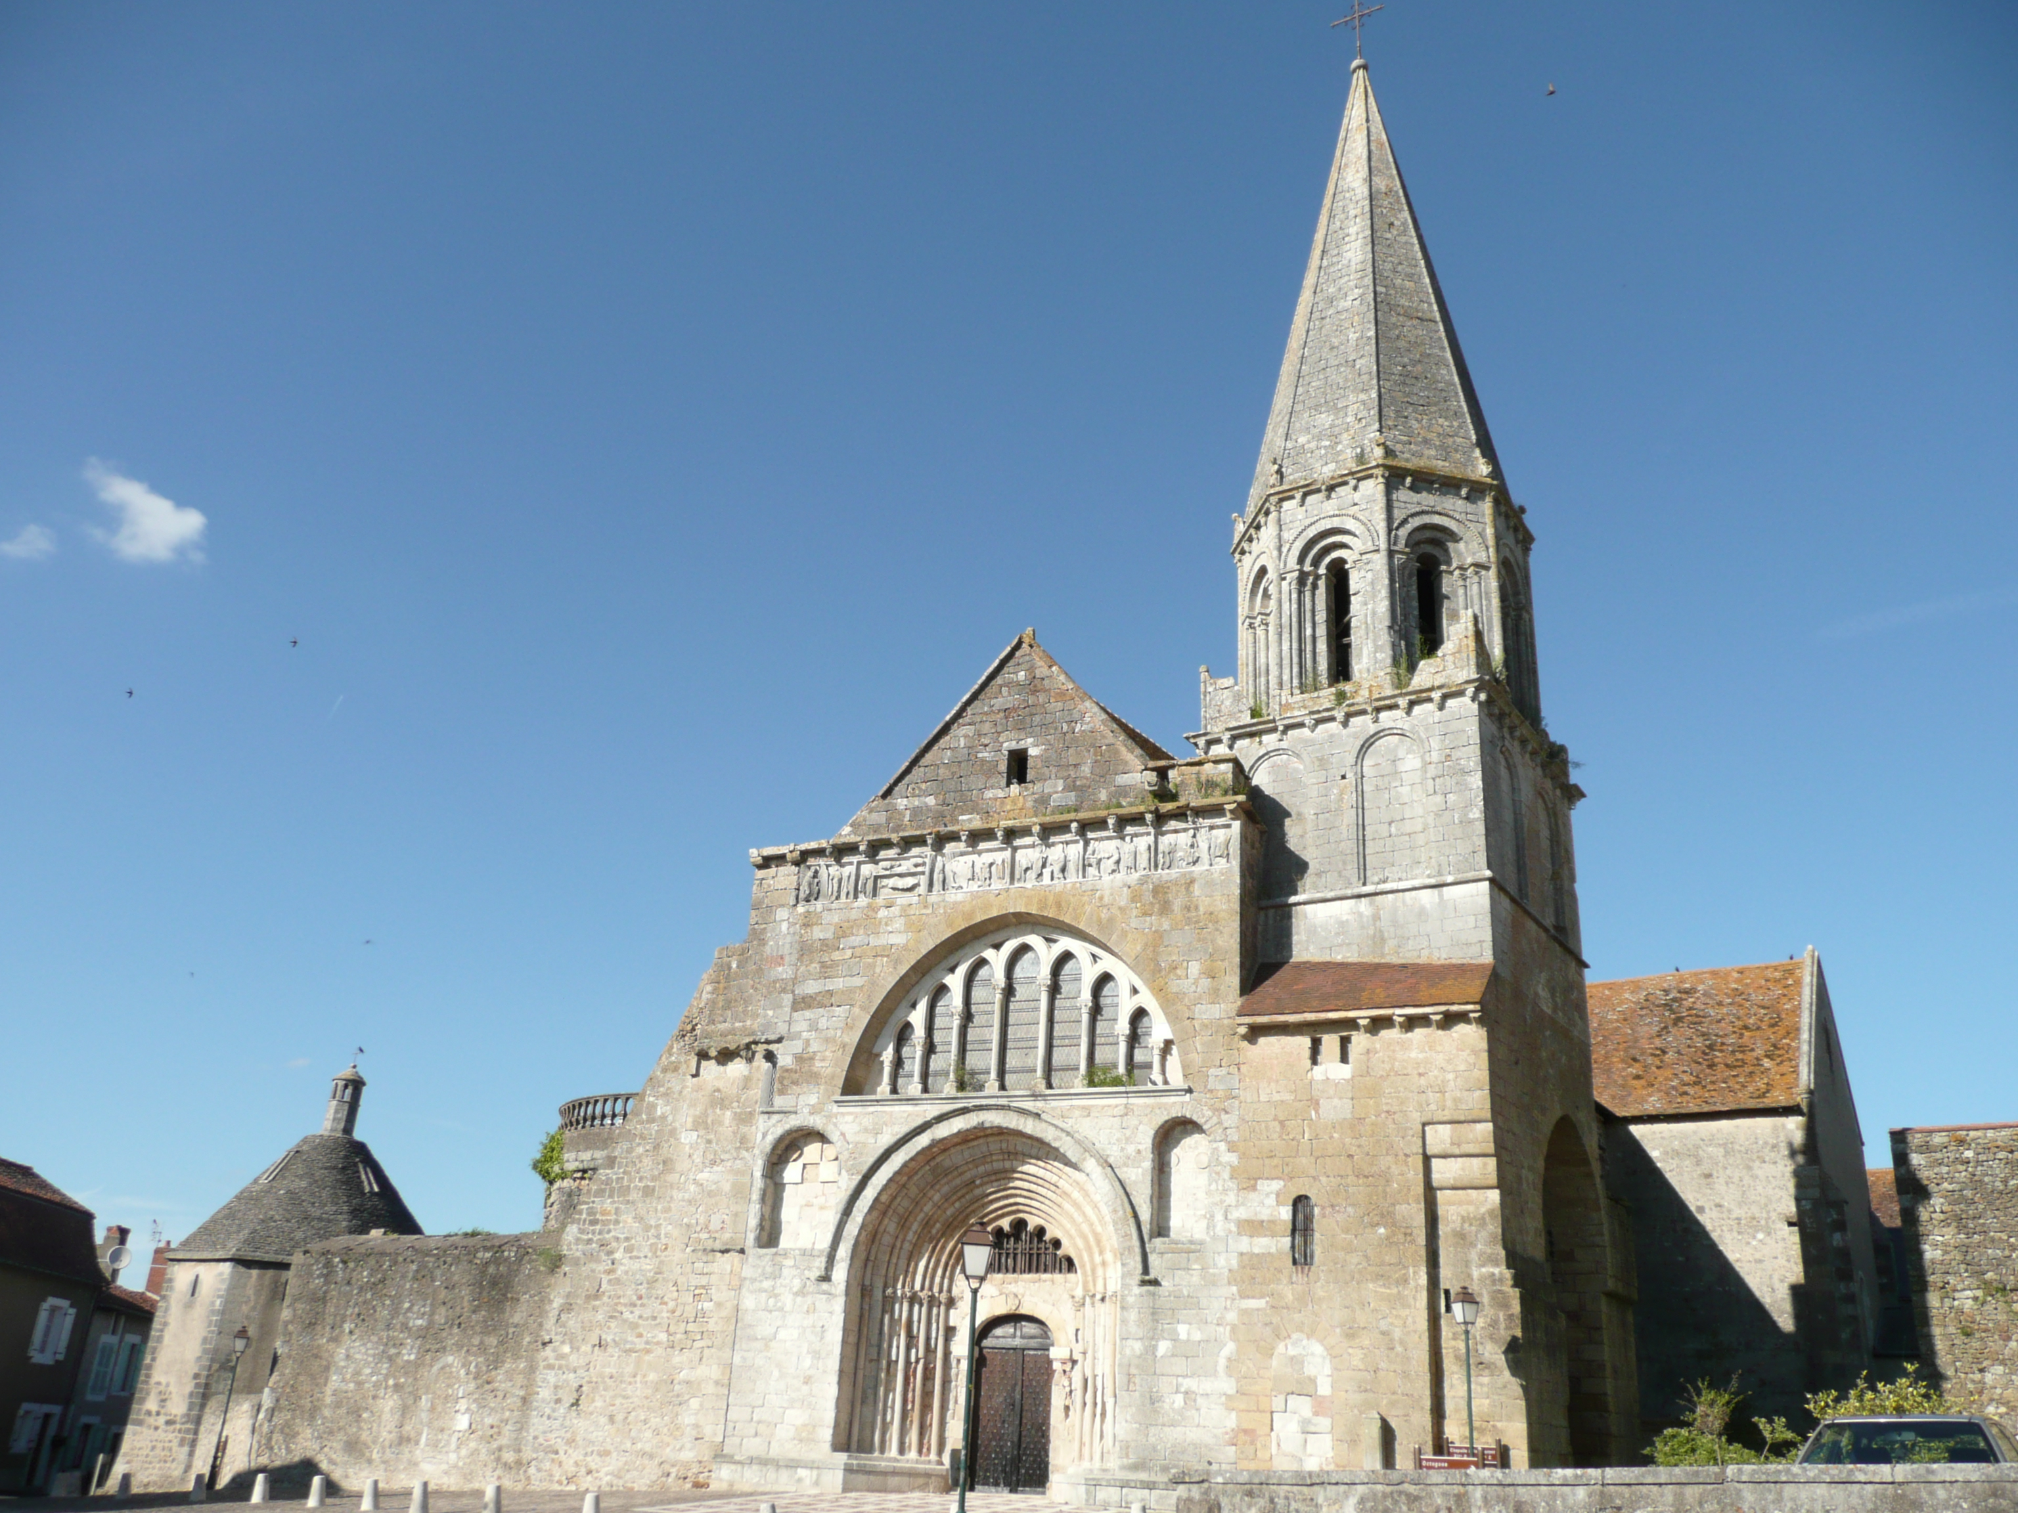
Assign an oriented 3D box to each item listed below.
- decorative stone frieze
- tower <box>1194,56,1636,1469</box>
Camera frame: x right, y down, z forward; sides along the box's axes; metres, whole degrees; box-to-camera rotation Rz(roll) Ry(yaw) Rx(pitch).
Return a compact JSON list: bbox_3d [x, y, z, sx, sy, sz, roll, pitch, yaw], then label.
[{"bbox_3d":[-0.557,2.178,35.214,11.840,1.480,0.450,-7,-26,24],"label":"decorative stone frieze"},{"bbox_3d":[8.751,-2.568,37.826,6.778,36.556,7.030,-12,-28,32],"label":"tower"}]

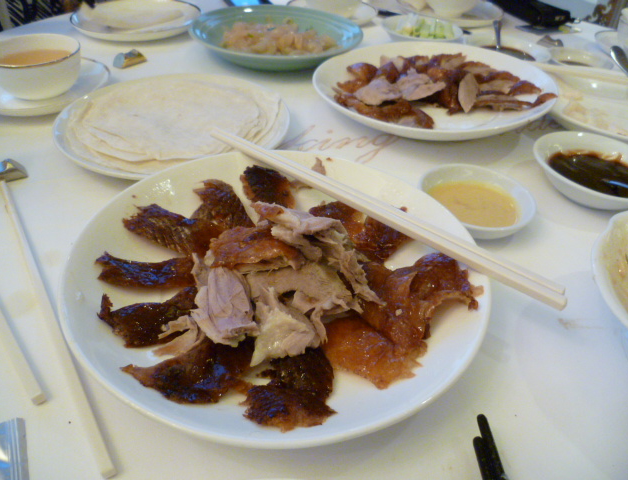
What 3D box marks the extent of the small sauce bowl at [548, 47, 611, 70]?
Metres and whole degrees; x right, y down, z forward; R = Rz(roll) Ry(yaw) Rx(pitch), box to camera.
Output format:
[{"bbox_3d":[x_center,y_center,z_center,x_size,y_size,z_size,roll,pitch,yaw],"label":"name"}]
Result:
[{"bbox_3d":[0.333,-0.217,0.653,0.076,0.022,0.076,3,38,0],"label":"small sauce bowl"}]

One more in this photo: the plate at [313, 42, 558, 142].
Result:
[{"bbox_3d":[0.127,-0.162,0.565,0.255,0.029,0.255,1,38,-1],"label":"plate"}]

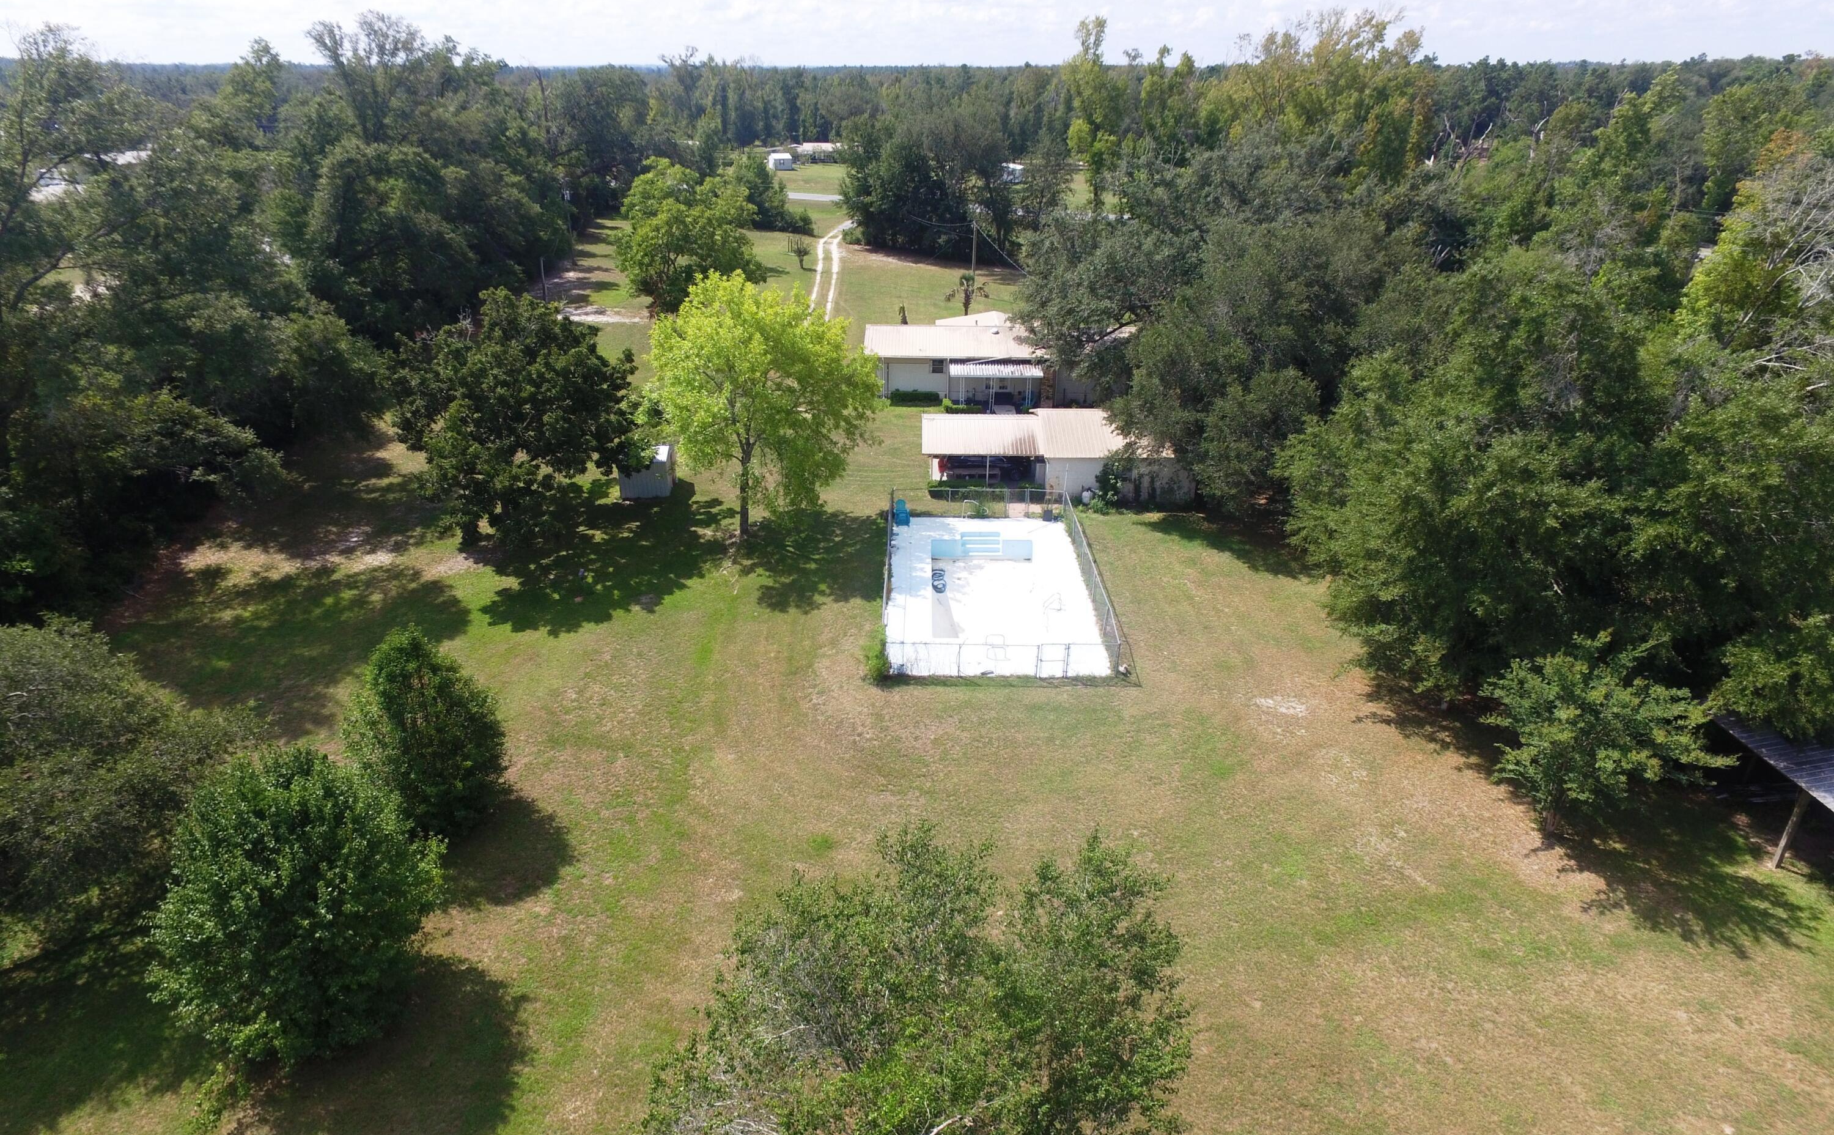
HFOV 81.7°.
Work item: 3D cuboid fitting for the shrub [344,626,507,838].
[{"bbox_3d":[-14.300,4.775,30.836,4.400,6.300,4.400,0,25,0],"label":"shrub"}]

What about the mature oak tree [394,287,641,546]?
[{"bbox_3d":[-18.200,-6.724,48.622,10.500,11.800,10.500,0,25,0],"label":"mature oak tree"}]

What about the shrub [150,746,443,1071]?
[{"bbox_3d":[-14.400,7.513,24.608,6.000,6.700,6.000,0,25,0],"label":"shrub"}]

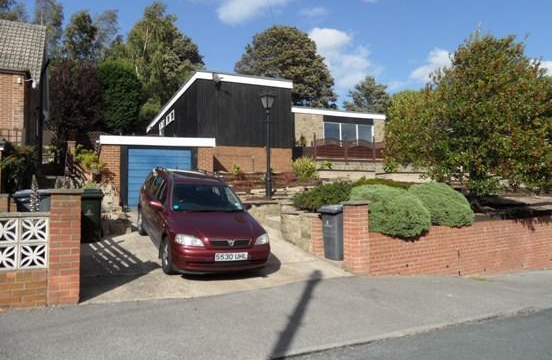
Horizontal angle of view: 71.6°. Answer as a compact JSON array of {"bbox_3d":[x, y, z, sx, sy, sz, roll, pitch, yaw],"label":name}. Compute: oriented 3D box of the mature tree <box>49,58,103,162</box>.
[{"bbox_3d":[-9.524,-3.222,18.000,2.700,4.800,2.600,0,-2,0],"label":"mature tree"}]

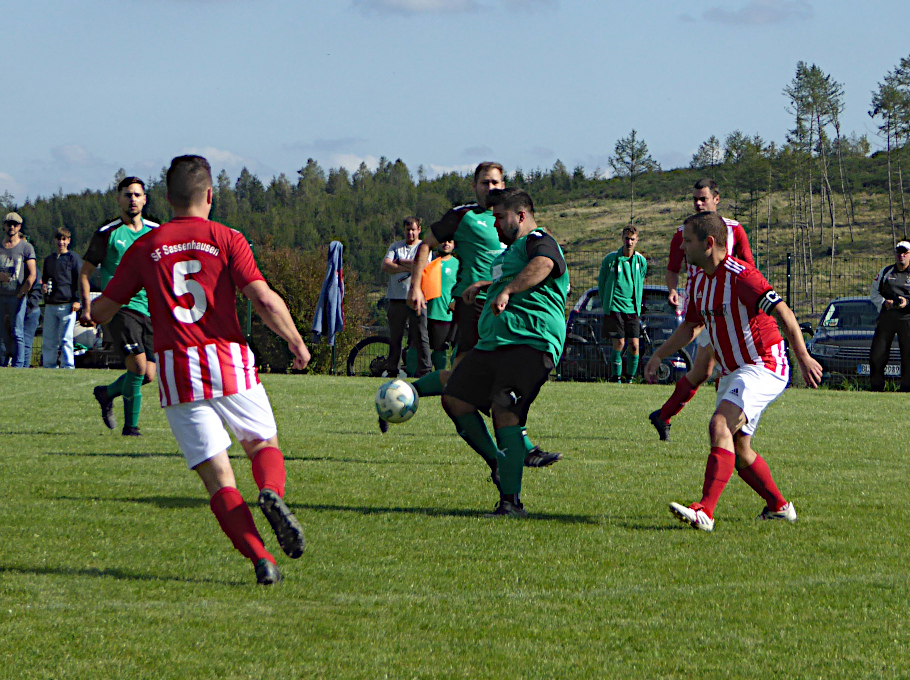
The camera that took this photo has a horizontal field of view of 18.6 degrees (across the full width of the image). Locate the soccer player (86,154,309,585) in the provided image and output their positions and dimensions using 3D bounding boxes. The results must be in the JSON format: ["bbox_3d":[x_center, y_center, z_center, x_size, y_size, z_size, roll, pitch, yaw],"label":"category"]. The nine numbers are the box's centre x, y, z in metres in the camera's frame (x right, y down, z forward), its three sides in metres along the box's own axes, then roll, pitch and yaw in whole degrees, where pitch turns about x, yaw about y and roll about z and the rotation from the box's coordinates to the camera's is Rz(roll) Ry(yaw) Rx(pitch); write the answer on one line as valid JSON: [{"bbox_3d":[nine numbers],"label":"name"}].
[{"bbox_3d":[-1.027,0.118,11.100,0.840,1.700,0.680,1,1,-5],"label":"soccer player"}]

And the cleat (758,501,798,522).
[{"bbox_3d":[1.640,0.871,14.130,0.280,0.110,0.105,2,2,36],"label":"cleat"}]

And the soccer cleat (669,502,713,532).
[{"bbox_3d":[1.150,0.864,13.500,0.280,0.115,0.105,-27,-7,-30],"label":"soccer cleat"}]

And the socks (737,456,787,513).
[{"bbox_3d":[1.542,0.726,13.980,0.125,0.340,0.115,-13,38,23],"label":"socks"}]

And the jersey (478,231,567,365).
[{"bbox_3d":[0.344,-0.223,13.970,0.420,0.690,0.560,2,1,-28],"label":"jersey"}]

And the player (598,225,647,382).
[{"bbox_3d":[1.872,-0.402,31.100,0.530,1.790,0.360,1,1,1],"label":"player"}]

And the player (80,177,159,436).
[{"bbox_3d":[-2.306,-0.232,19.300,0.580,1.790,0.660,0,2,-21],"label":"player"}]

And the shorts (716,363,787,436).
[{"bbox_3d":[1.497,0.260,14.050,0.360,0.430,0.360,0,2,-41],"label":"shorts"}]

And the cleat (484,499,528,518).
[{"bbox_3d":[0.261,0.846,13.970,0.280,0.110,0.105,-1,2,-40],"label":"cleat"}]

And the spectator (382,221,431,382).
[{"bbox_3d":[-0.542,-0.469,31.100,0.540,1.810,0.380,1,1,0],"label":"spectator"}]

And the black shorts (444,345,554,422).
[{"bbox_3d":[0.236,0.210,14.100,0.480,0.450,0.430,0,2,-30],"label":"black shorts"}]

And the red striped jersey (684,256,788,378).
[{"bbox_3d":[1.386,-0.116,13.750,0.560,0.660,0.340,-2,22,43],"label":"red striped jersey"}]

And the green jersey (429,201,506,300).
[{"bbox_3d":[0.172,-0.516,16.800,0.620,0.640,0.320,-3,3,-9],"label":"green jersey"}]

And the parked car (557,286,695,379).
[{"bbox_3d":[2.330,0.005,37.100,1.730,1.460,4.400,1,1,3],"label":"parked car"}]

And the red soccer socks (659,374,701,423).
[{"bbox_3d":[1.557,0.413,19.300,0.130,0.360,0.140,28,21,-46],"label":"red soccer socks"}]

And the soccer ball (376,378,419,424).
[{"bbox_3d":[-0.292,0.312,14.050,0.220,0.220,0.220,1,1,0],"label":"soccer ball"}]

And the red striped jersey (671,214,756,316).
[{"bbox_3d":[1.742,-0.492,18.900,0.600,0.680,0.320,-1,2,7],"label":"red striped jersey"}]

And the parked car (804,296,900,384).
[{"bbox_3d":[5.390,0.155,35.400,1.730,1.410,4.400,1,2,9],"label":"parked car"}]

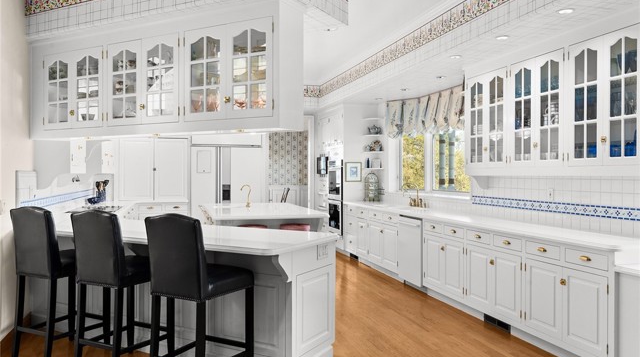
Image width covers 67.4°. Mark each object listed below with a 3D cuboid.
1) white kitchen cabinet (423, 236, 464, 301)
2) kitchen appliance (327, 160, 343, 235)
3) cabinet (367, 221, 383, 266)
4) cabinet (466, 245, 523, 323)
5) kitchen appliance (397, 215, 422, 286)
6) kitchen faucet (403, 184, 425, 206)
[{"bbox_3d":[1.528,0.908,5.086,0.550,0.580,0.791,0,0,-17],"label":"white kitchen cabinet"},{"bbox_3d":[0.523,0.315,8.362,0.600,1.270,0.759,0,0,-17],"label":"kitchen appliance"},{"bbox_3d":[1.019,0.894,6.766,0.550,0.580,0.512,0,0,-17],"label":"cabinet"},{"bbox_3d":[1.765,0.914,4.304,0.550,0.580,0.793,0,0,-17],"label":"cabinet"},{"bbox_3d":[1.328,0.830,5.763,0.580,0.765,0.598,0,0,-17],"label":"kitchen appliance"},{"bbox_3d":[1.283,0.240,6.662,0.240,0.300,0.280,0,0,-17],"label":"kitchen faucet"}]

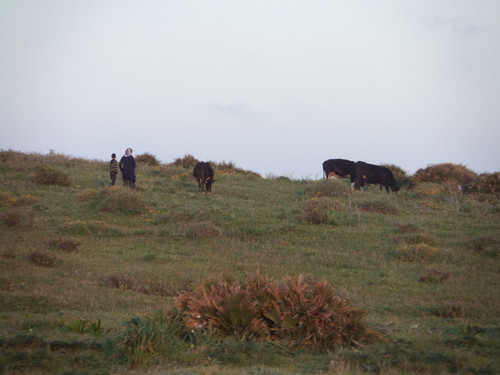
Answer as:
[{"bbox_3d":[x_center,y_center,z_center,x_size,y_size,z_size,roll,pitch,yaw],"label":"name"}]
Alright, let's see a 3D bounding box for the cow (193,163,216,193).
[{"bbox_3d":[-1.799,-0.387,171.000,0.750,1.180,2.050,0,-2,10],"label":"cow"}]

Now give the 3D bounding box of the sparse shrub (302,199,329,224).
[{"bbox_3d":[1.808,0.662,122.000,0.718,0.718,0.682,0,-1,0],"label":"sparse shrub"}]

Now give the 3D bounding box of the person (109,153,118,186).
[{"bbox_3d":[-5.175,-0.650,169.000,0.317,1.300,0.300,0,-1,-6],"label":"person"}]

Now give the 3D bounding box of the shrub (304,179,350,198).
[{"bbox_3d":[2.805,0.036,160.000,1.665,0.702,1.300,0,-2,0],"label":"shrub"}]

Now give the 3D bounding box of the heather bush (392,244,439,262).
[{"bbox_3d":[3.482,1.389,93.000,0.968,0.379,0.774,0,-1,0],"label":"heather bush"}]

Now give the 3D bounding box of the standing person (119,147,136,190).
[{"bbox_3d":[-4.637,-0.675,168.000,0.646,1.615,0.420,0,-1,-6],"label":"standing person"}]

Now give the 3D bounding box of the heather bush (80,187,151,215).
[{"bbox_3d":[-4.382,0.424,144.000,2.212,0.848,1.880,0,-1,0],"label":"heather bush"}]

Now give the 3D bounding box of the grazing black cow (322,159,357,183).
[{"bbox_3d":[3.778,-0.506,175.500,1.770,1.235,0.620,0,-1,-6],"label":"grazing black cow"}]

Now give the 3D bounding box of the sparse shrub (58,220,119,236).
[{"bbox_3d":[-4.684,1.197,129.000,1.810,0.438,1.400,0,-1,0],"label":"sparse shrub"}]

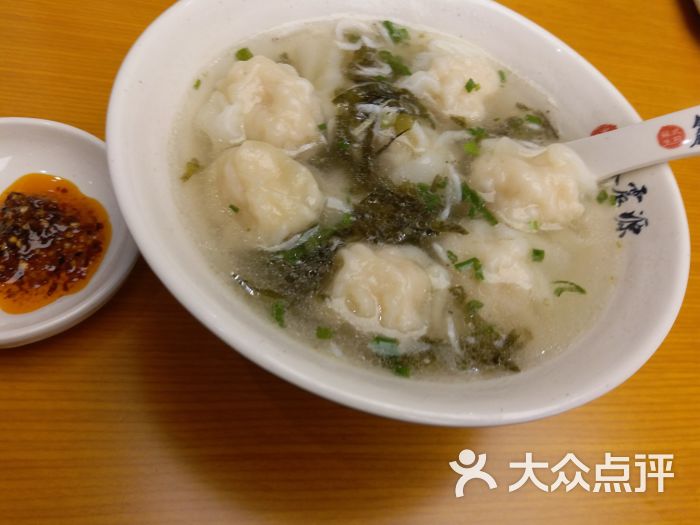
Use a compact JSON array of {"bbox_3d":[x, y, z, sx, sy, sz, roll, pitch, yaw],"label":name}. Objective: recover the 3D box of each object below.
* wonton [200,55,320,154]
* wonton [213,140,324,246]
[{"bbox_3d":[-0.033,-0.059,0.210,0.047,0.029,0.045,7,57,-10],"label":"wonton"},{"bbox_3d":[-0.028,-0.023,0.188,0.037,0.029,0.043,-13,63,-21],"label":"wonton"}]

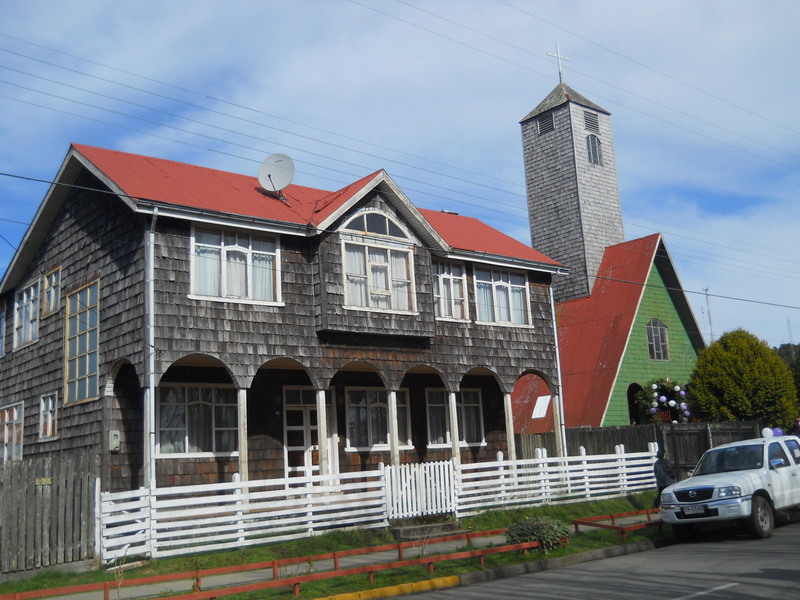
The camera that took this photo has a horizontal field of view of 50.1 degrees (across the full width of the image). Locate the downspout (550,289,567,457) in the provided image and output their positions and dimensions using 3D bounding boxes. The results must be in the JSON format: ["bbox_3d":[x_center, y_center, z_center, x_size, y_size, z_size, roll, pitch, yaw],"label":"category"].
[{"bbox_3d":[4.324,2.268,23.121,0.085,5.350,0.085,6,-14,-41],"label":"downspout"}]

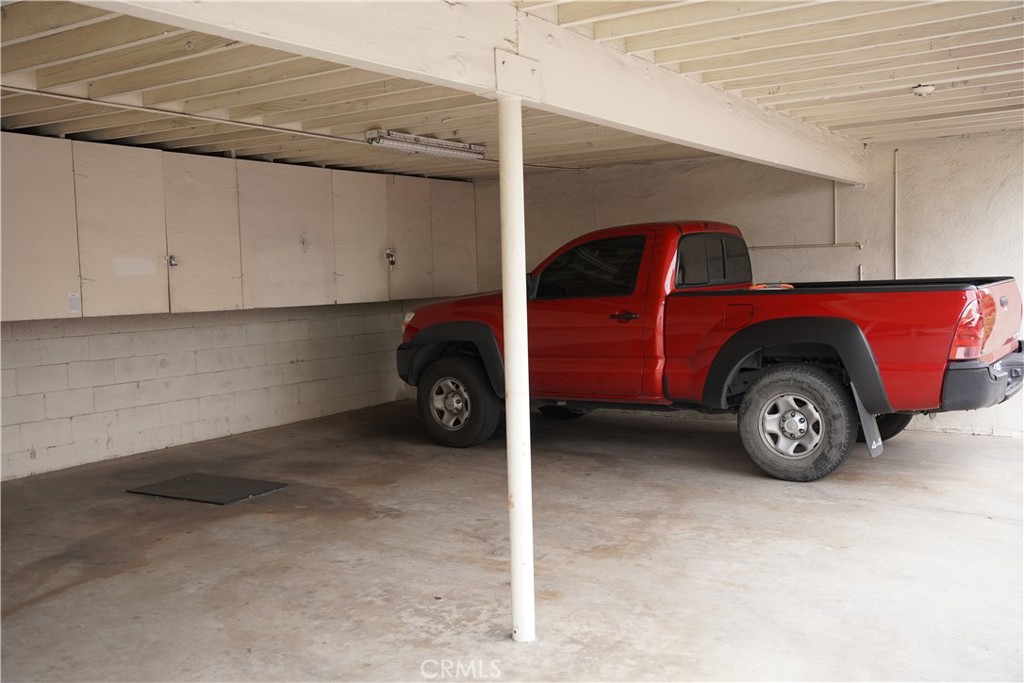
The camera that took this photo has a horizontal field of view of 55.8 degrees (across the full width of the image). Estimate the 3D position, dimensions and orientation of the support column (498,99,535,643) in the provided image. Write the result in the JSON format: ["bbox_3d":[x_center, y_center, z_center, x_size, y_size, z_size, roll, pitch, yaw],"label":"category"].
[{"bbox_3d":[0.021,0.120,3.662,0.088,2.056,0.088,1,5,33],"label":"support column"}]

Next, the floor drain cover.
[{"bbox_3d":[-2.040,0.990,6.507,0.899,0.014,0.610,1,5,29],"label":"floor drain cover"}]

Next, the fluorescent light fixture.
[{"bbox_3d":[-0.612,-1.438,7.131,0.135,0.110,1.207,1,5,33],"label":"fluorescent light fixture"}]

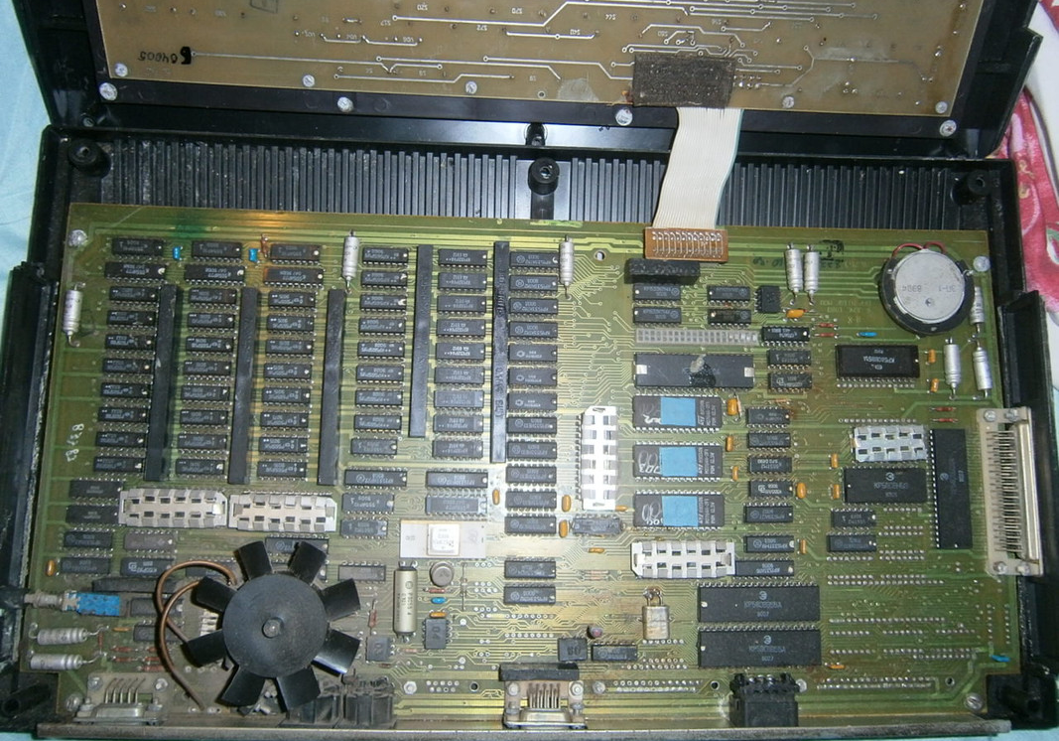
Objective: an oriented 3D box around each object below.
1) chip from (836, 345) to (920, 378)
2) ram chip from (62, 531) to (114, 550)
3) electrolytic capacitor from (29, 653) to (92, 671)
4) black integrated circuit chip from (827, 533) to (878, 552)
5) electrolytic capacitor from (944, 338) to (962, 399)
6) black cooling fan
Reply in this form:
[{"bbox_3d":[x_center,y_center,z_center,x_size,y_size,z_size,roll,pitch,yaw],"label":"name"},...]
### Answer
[{"bbox_3d":[0.149,-0.004,0.341,0.036,0.005,0.014,1,82,-3],"label":"chip"},{"bbox_3d":[-0.170,0.066,0.309,0.019,0.004,0.007,1,81,-3],"label":"ram chip"},{"bbox_3d":[-0.180,0.112,0.306,0.023,0.006,0.006,0,83,-3],"label":"electrolytic capacitor"},{"bbox_3d":[0.133,0.071,0.327,0.020,0.004,0.007,1,83,-3],"label":"black integrated circuit chip"},{"bbox_3d":[0.180,-0.001,0.338,0.006,0.006,0.025,1,83,-3],"label":"electrolytic capacitor"},{"bbox_3d":[-0.095,0.095,0.297,0.063,0.019,0.062,1,83,-3],"label":"black cooling fan"}]

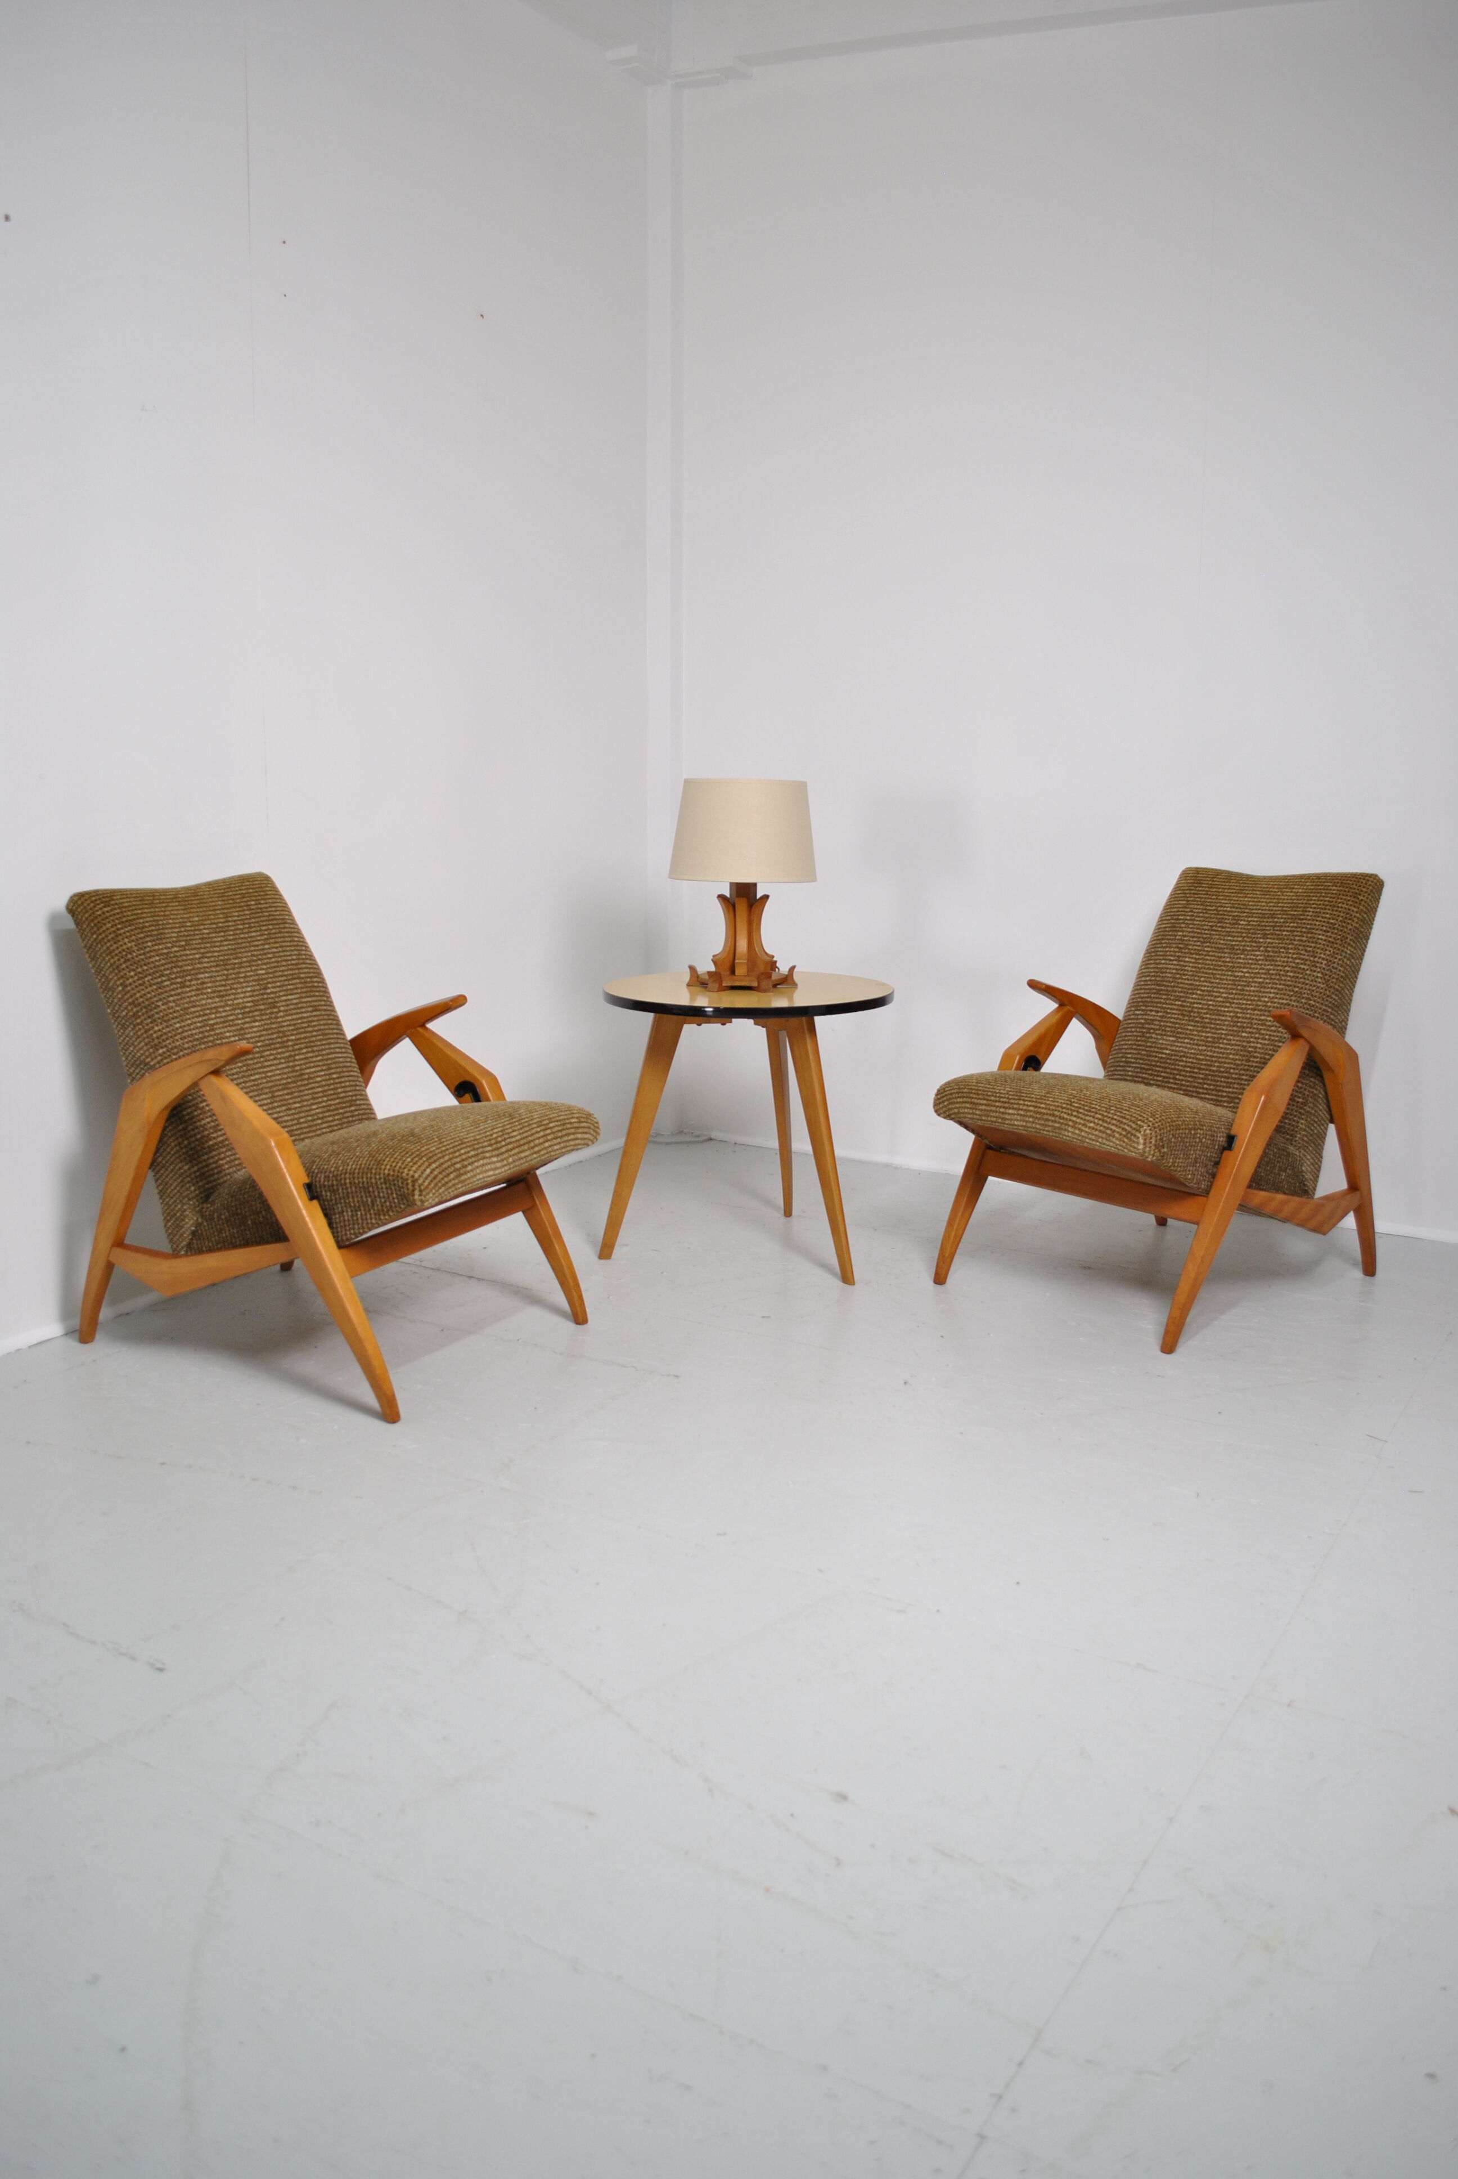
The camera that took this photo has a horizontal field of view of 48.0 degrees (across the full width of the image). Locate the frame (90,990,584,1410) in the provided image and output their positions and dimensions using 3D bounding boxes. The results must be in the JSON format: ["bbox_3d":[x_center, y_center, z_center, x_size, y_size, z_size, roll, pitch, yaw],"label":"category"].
[{"bbox_3d":[-0.736,0.157,3.019,0.775,0.612,0.597,6,12,29],"label":"frame"}]

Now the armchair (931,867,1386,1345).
[{"bbox_3d":[0.877,-0.011,3.332,0.847,0.842,0.597,-9,14,-40],"label":"armchair"}]

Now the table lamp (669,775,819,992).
[{"bbox_3d":[0.033,-0.441,3.519,0.318,0.441,0.318,0,11,0],"label":"table lamp"}]

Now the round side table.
[{"bbox_3d":[0.042,0.071,3.572,0.634,0.585,0.634,0,11,0],"label":"round side table"}]

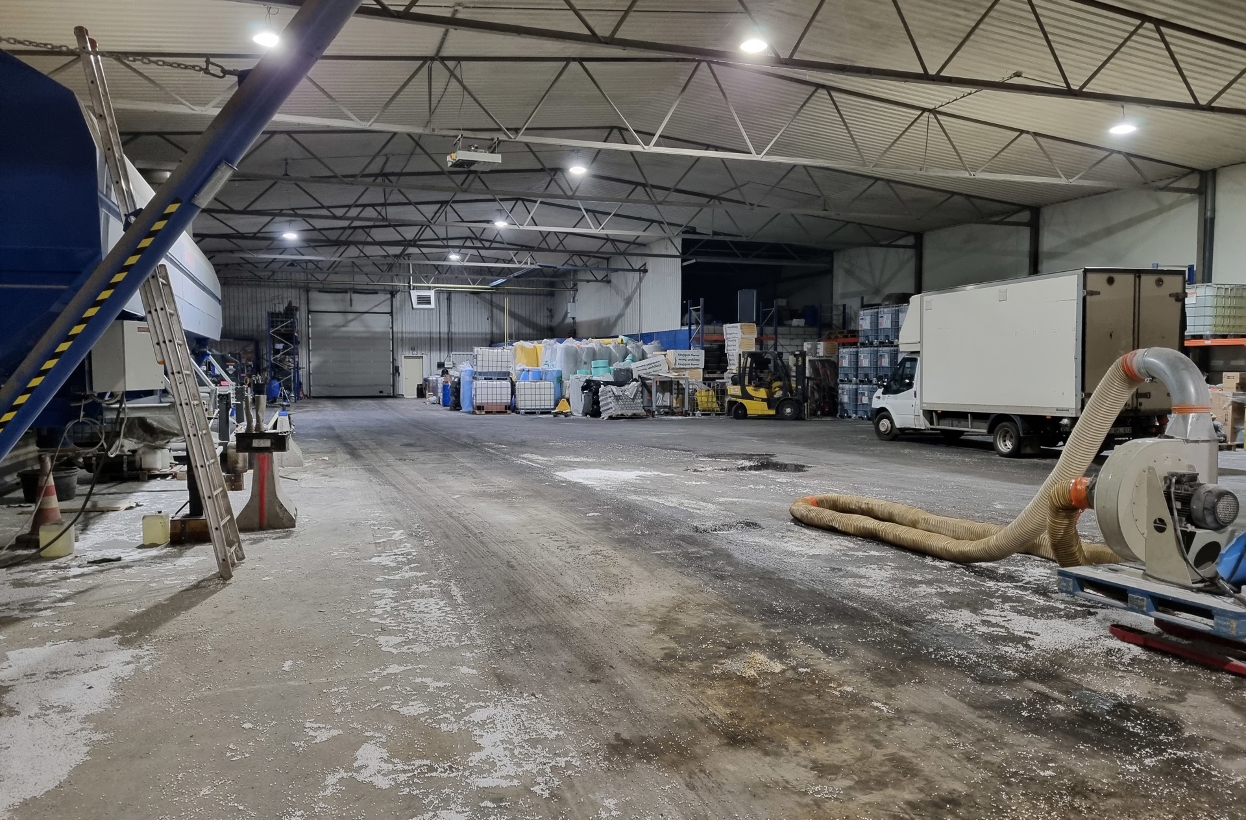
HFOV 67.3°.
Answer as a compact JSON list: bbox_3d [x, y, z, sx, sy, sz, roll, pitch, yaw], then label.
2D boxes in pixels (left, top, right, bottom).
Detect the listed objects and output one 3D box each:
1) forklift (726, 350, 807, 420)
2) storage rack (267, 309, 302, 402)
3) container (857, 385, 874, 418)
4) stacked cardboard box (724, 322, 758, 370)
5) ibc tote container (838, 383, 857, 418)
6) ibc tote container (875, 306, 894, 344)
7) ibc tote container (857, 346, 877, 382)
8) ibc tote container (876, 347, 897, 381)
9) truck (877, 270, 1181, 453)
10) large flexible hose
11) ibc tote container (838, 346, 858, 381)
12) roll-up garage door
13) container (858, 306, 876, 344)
[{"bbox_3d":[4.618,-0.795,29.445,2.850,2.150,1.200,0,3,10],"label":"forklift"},{"bbox_3d":[-15.478,-2.368,42.425,1.200,4.050,2.400,-1,3,-20],"label":"storage rack"},{"bbox_3d":[8.009,-0.271,28.760,1.200,1.160,1.000,-1,3,-20],"label":"container"},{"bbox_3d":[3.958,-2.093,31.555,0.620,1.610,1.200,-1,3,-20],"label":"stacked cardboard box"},{"bbox_3d":[7.639,-0.322,29.770,1.200,1.160,1.000,-1,3,-20],"label":"ibc tote container"},{"bbox_3d":[8.469,-2.561,28.200,1.200,1.160,1.000,-1,3,-19],"label":"ibc tote container"},{"bbox_3d":[8.141,-1.457,29.196,1.200,1.160,1.000,-1,3,-19],"label":"ibc tote container"},{"bbox_3d":[8.476,-1.411,28.235,1.200,1.160,1.000,-1,3,-19],"label":"ibc tote container"},{"bbox_3d":[7.475,-0.837,18.649,2.120,3.230,6.750,-1,3,-17],"label":"truck"},{"bbox_3d":[3.168,0.396,8.602,2.050,1.900,5.350,-1,3,-12],"label":"large flexible hose"},{"bbox_3d":[7.784,-1.506,30.221,1.200,1.160,1.000,-1,3,-19],"label":"ibc tote container"},{"bbox_3d":[-13.778,-3.314,47.496,4.118,5.421,0.150,-1,3,-19],"label":"roll-up garage door"},{"bbox_3d":[8.143,-2.605,29.136,1.200,1.160,1.000,-1,3,-19],"label":"container"}]

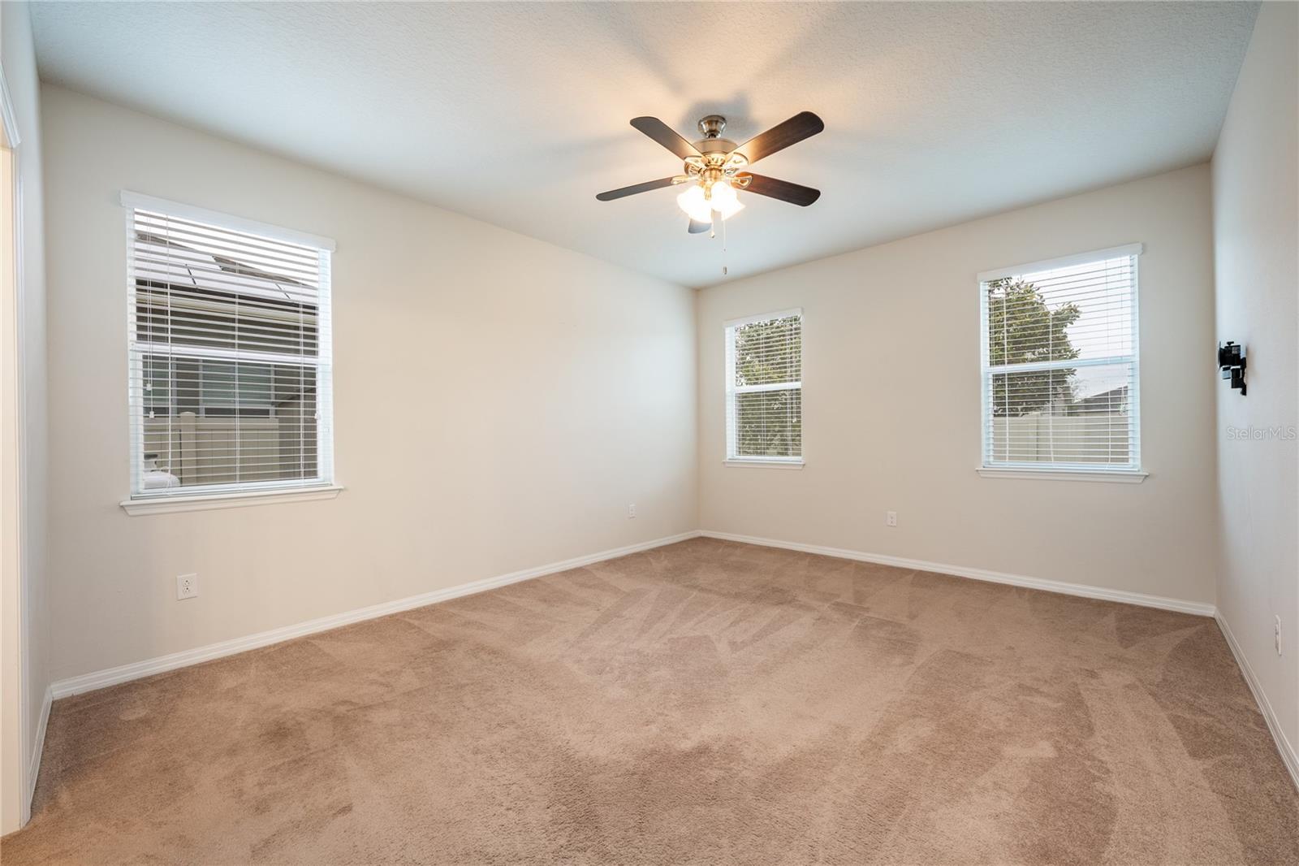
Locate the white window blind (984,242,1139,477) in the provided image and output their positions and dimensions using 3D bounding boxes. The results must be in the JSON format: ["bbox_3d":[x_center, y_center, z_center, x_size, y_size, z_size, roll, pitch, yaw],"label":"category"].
[{"bbox_3d":[2.849,-0.478,3.549,0.885,1.465,0.070,-1,0,43],"label":"white window blind"}]

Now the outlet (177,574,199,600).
[{"bbox_3d":[-2.348,0.783,2.569,0.010,0.118,0.072,-1,0,43],"label":"outlet"}]

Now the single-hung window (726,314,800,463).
[{"bbox_3d":[1.151,-0.455,5.138,0.885,1.475,0.070,-1,0,43],"label":"single-hung window"}]

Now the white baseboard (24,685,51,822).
[{"bbox_3d":[-2.288,1.147,1.900,1.000,0.073,0.014,-1,0,43],"label":"white baseboard"}]

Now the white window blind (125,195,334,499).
[{"bbox_3d":[-2.218,-0.423,2.751,0.070,1.475,0.885,-1,0,43],"label":"white window blind"}]

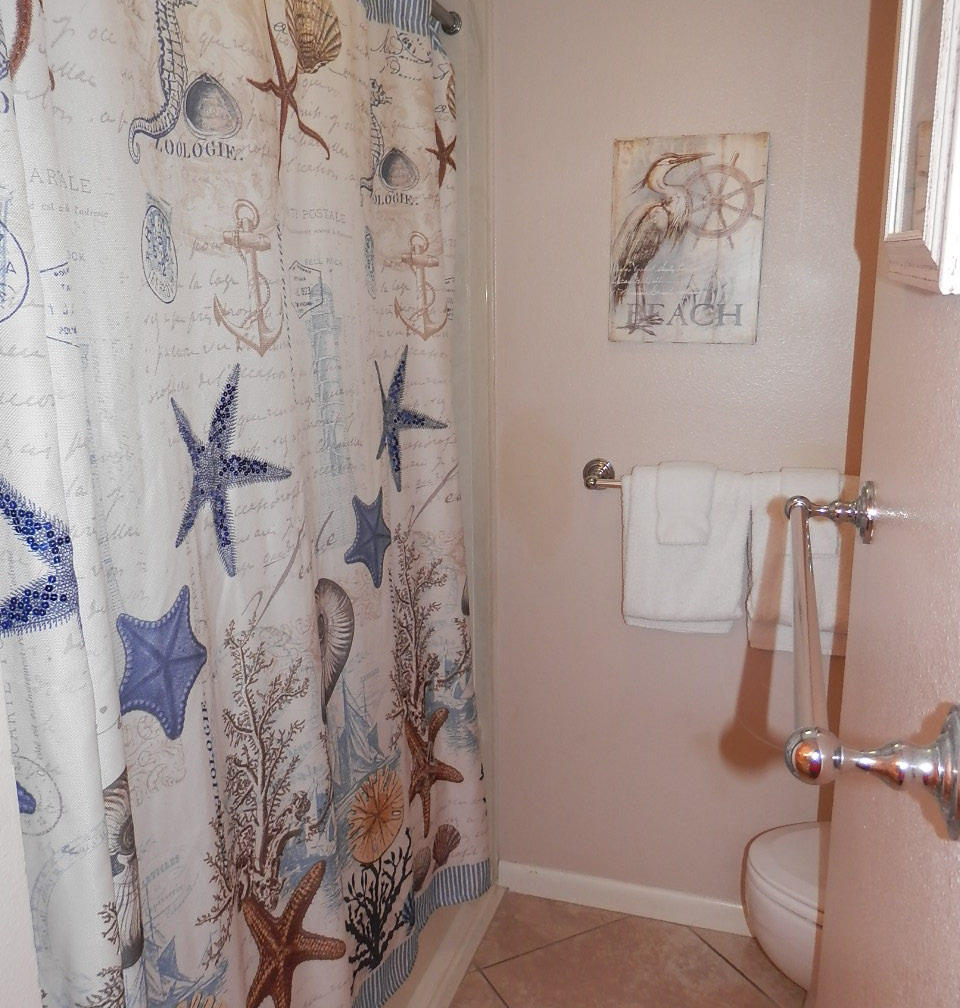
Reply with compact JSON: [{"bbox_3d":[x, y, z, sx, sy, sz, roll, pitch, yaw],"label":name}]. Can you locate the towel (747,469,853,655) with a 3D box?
[{"bbox_3d":[0.674,0.125,1.894,0.238,0.398,0.085,4,13,18],"label":"towel"}]

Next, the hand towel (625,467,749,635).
[{"bbox_3d":[0.435,0.101,1.968,0.258,0.376,0.085,4,13,18],"label":"hand towel"}]

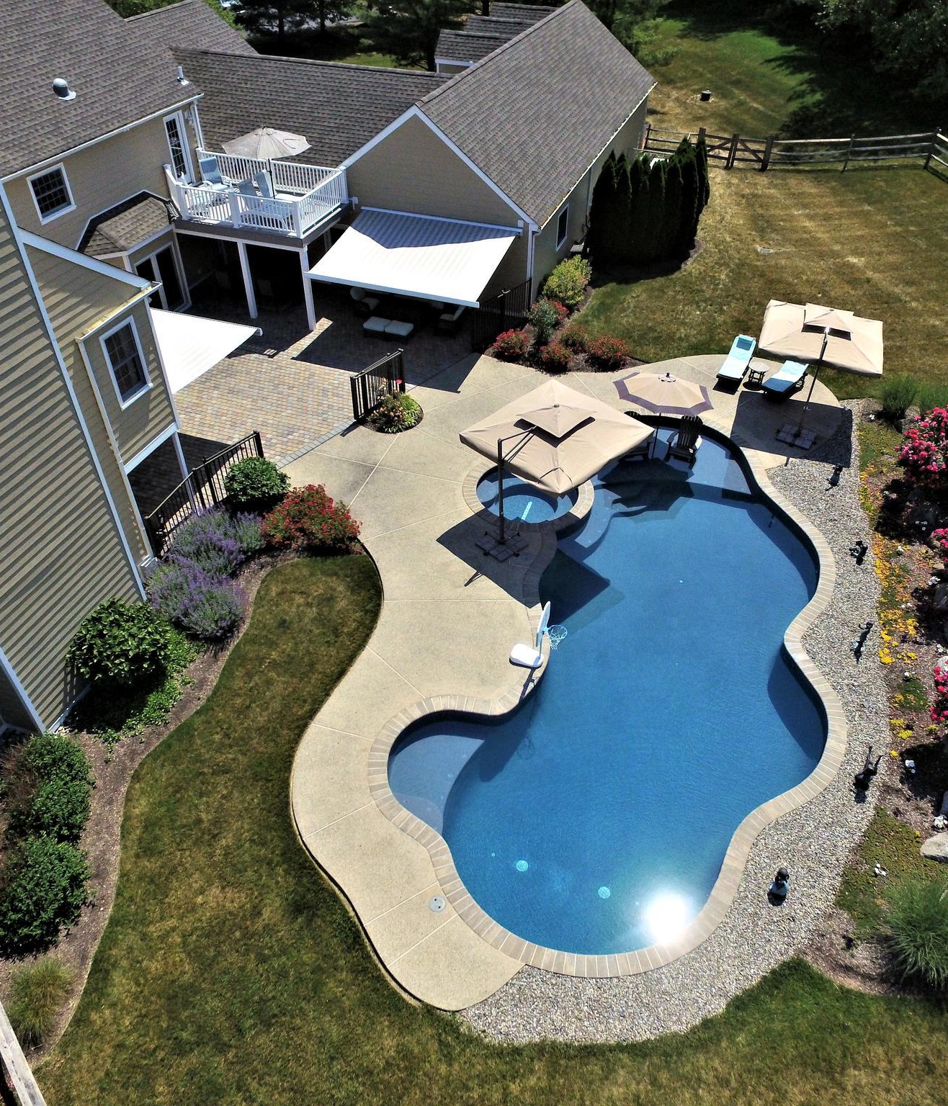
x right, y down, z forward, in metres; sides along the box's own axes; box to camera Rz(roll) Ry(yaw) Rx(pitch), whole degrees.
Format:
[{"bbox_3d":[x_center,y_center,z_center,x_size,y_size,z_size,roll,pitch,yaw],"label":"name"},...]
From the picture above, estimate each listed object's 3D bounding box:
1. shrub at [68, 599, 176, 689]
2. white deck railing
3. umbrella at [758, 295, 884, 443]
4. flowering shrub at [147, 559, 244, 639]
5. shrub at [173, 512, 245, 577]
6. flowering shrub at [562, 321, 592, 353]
[{"bbox_3d":[-6.350,1.756,15.572,1.850,1.500,1.850,0,42,0],"label":"shrub"},{"bbox_3d":[-6.822,-10.953,25.801,5.100,1.070,3.150,14,44,14],"label":"white deck railing"},{"bbox_3d":[8.841,-4.928,22.200,2.950,2.750,3.550,14,44,14],"label":"umbrella"},{"bbox_3d":[-5.372,0.914,16.588,1.800,1.120,1.850,1,42,0],"label":"flowering shrub"},{"bbox_3d":[-5.535,-0.205,17.767,1.480,1.000,1.750,1,42,0],"label":"shrub"},{"bbox_3d":[2.991,-6.304,25.090,0.950,0.880,0.950,0,42,0],"label":"flowering shrub"}]

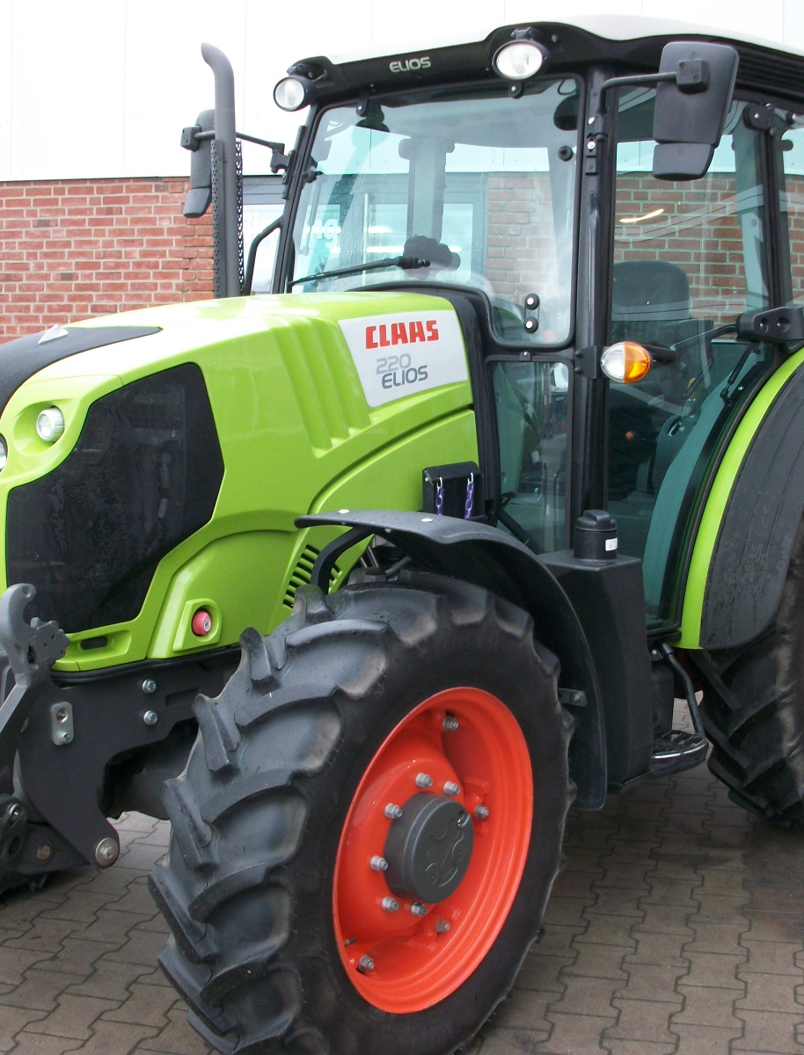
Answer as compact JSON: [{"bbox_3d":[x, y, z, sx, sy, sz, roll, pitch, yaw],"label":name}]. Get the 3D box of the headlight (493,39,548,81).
[{"bbox_3d":[0.311,-1.176,3.590,0.140,0.105,0.090,7,10,35],"label":"headlight"}]

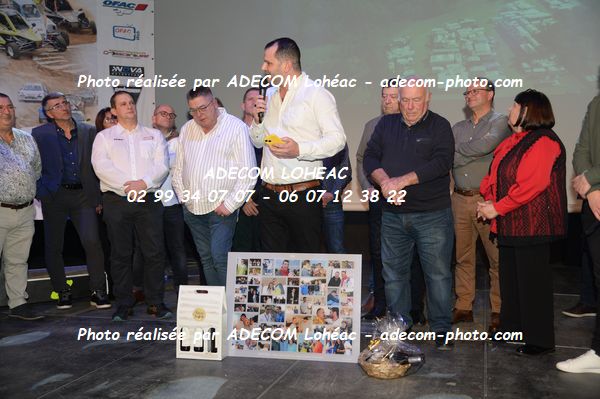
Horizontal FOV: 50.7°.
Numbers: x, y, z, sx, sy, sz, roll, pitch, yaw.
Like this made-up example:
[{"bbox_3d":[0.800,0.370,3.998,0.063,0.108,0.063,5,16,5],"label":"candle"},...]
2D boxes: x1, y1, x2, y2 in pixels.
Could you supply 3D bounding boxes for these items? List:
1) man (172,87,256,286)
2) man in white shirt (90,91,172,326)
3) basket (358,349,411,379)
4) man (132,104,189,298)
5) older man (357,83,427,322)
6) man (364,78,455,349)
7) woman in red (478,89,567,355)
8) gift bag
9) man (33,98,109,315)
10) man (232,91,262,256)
[{"bbox_3d":[-0.619,0.055,4.505,0.560,1.696,0.400,0,2,9],"label":"man"},{"bbox_3d":[-1.333,0.032,4.898,0.600,1.727,0.400,-1,2,-19],"label":"man in white shirt"},{"bbox_3d":[0.446,0.859,3.320,0.280,0.095,0.270,0,1,7],"label":"basket"},{"bbox_3d":[-1.296,-0.005,5.908,0.520,1.738,0.360,-1,2,-22],"label":"man"},{"bbox_3d":[0.680,0.009,4.723,0.560,1.755,0.380,0,2,16],"label":"older man"},{"bbox_3d":[0.729,0.061,4.147,0.600,1.686,0.440,0,2,14],"label":"man"},{"bbox_3d":[1.372,0.121,3.858,0.400,1.575,0.500,-2,2,-34],"label":"woman in red"},{"bbox_3d":[-0.579,0.713,3.712,0.275,0.430,0.092,0,2,10],"label":"gift bag"},{"bbox_3d":[-1.875,-0.002,5.210,0.580,1.750,0.380,-1,1,-33],"label":"man"},{"bbox_3d":[-0.423,-0.025,5.300,0.540,1.801,0.360,-1,2,-6],"label":"man"}]

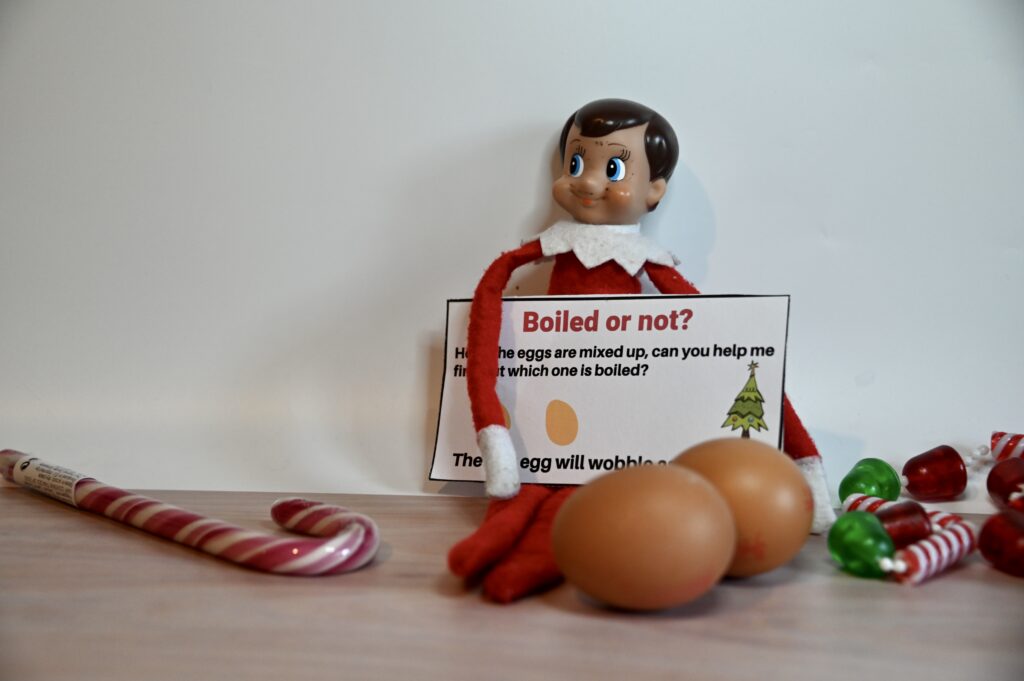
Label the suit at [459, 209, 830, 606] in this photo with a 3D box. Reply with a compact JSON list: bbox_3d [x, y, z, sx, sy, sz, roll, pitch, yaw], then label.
[{"bbox_3d":[0.048,0.017,0.646,0.128,0.109,0.163,2,9,10],"label":"suit"}]

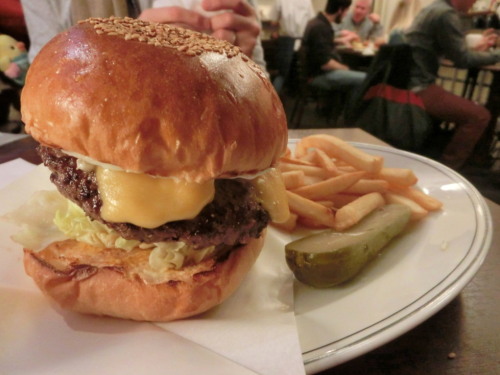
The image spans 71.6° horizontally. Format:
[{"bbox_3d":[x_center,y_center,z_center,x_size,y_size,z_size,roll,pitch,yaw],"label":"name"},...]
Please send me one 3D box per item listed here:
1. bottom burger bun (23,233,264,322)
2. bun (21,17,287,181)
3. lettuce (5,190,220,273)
[{"bbox_3d":[-0.043,0.025,0.155,0.099,0.028,0.099,1,18,0],"label":"bottom burger bun"},{"bbox_3d":[-0.033,-0.038,0.143,0.102,0.049,0.102,10,14,-4],"label":"bun"},{"bbox_3d":[-0.051,0.009,0.145,0.104,0.026,0.082,2,17,-1],"label":"lettuce"}]

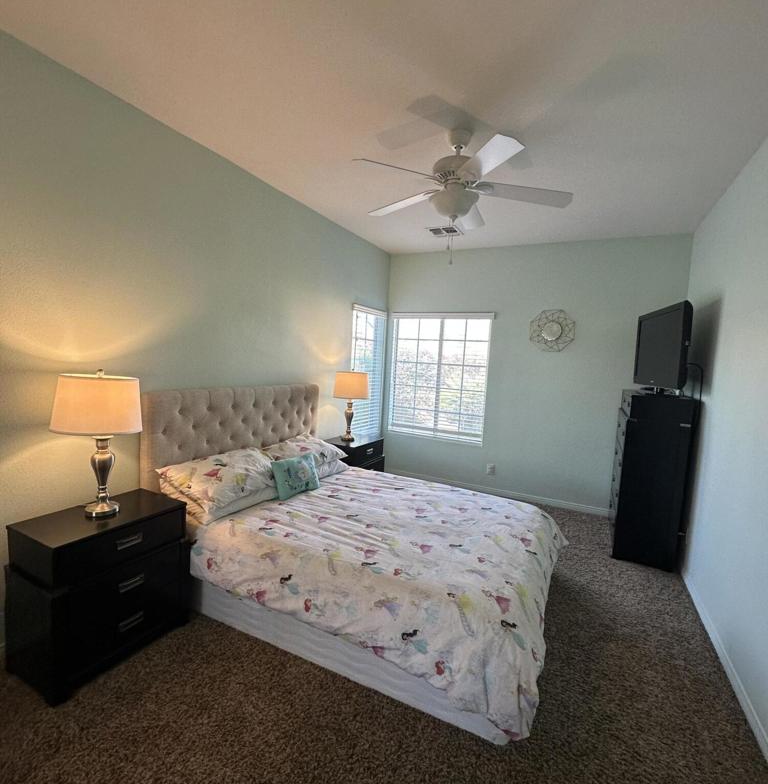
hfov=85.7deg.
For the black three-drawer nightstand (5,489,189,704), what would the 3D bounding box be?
[{"bbox_3d":[-1.361,0.914,2.015,0.415,0.655,0.630,5,5,26],"label":"black three-drawer nightstand"}]

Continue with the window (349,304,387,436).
[{"bbox_3d":[-0.186,-0.213,4.822,0.110,1.492,0.785,5,5,26],"label":"window"}]

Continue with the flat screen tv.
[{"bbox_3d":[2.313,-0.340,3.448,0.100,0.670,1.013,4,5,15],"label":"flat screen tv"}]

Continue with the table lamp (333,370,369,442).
[{"bbox_3d":[-0.332,0.128,4.094,0.356,0.687,0.356,3,5,0],"label":"table lamp"}]

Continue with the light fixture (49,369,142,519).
[{"bbox_3d":[-1.355,0.241,1.987,0.360,0.690,0.360,5,5,26],"label":"light fixture"}]

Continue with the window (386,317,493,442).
[{"bbox_3d":[0.631,-0.177,4.893,1.230,1.496,0.110,5,5,26],"label":"window"}]

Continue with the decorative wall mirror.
[{"bbox_3d":[1.742,-0.631,4.293,0.440,0.429,0.035,5,5,26],"label":"decorative wall mirror"}]

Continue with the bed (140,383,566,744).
[{"bbox_3d":[-0.058,0.646,2.684,2.215,1.220,1.650,5,5,26],"label":"bed"}]

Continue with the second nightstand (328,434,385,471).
[{"bbox_3d":[-0.322,0.801,4.109,0.415,0.655,0.630,5,5,26],"label":"second nightstand"}]

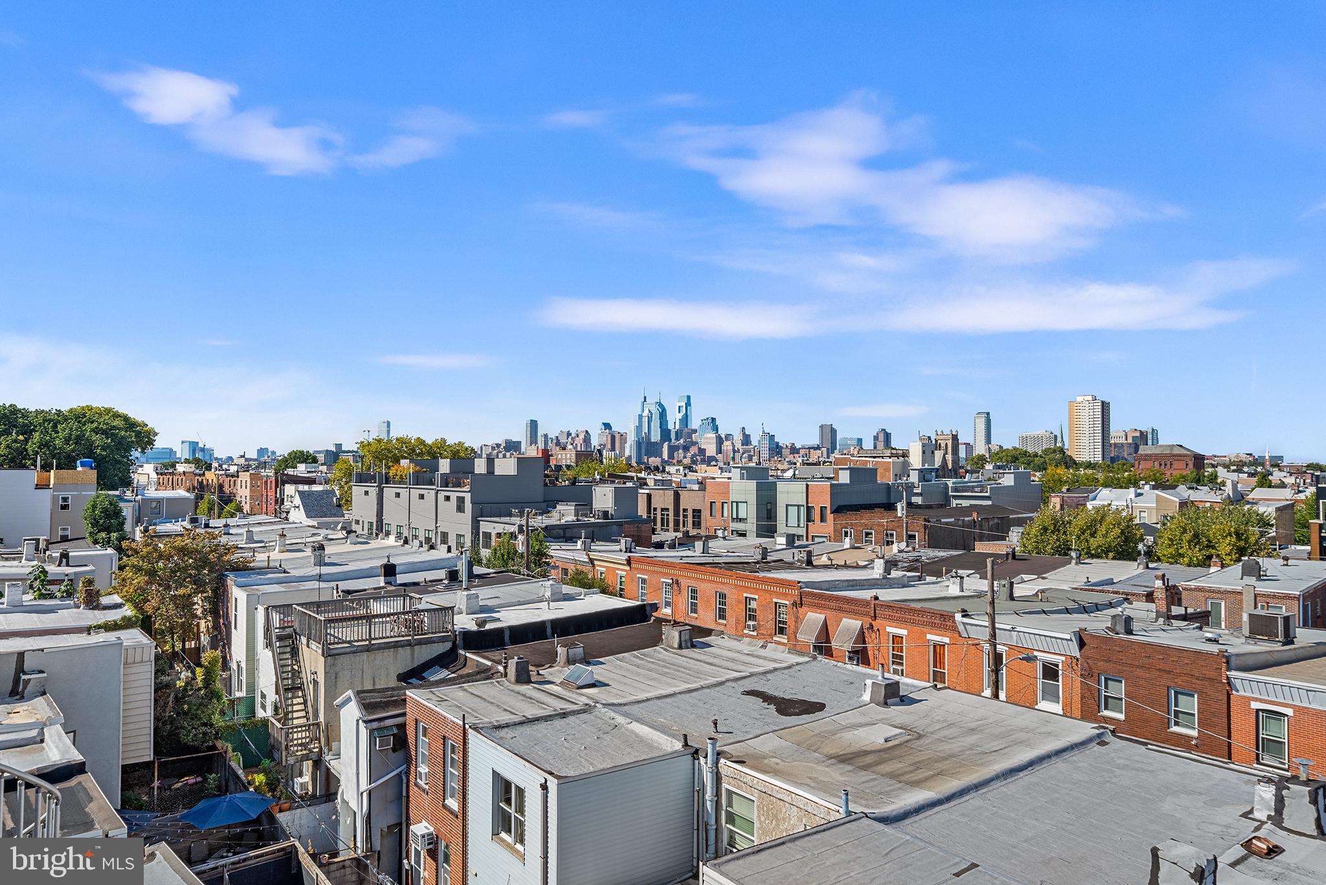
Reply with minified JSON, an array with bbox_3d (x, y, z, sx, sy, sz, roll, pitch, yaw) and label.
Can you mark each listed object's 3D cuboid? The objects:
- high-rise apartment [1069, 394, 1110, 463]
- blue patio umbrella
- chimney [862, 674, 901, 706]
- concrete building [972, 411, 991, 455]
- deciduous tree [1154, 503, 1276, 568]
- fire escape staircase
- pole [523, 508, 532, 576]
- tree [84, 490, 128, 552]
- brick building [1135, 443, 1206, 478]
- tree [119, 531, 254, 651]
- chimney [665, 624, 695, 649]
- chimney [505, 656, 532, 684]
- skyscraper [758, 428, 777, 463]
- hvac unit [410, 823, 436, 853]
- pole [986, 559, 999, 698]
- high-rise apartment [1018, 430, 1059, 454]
[{"bbox_3d":[420.546,-5.295,871.000,30.000,79.500,30.000,-1,-2,41],"label":"high-rise apartment"},{"bbox_3d":[-13.075,11.775,26.500,2.750,2.450,2.750,1,-2,-37],"label":"blue patio umbrella"},{"bbox_3d":[5.665,6.390,22.757,0.620,0.620,0.720,1,-2,-37],"label":"chimney"},{"bbox_3d":[833.423,-6.074,2306.081,26.500,151.723,44.000,-1,-2,37],"label":"concrete building"},{"bbox_3d":[38.484,9.011,61.771,7.400,9.255,7.200,-1,-2,32],"label":"deciduous tree"},{"bbox_3d":[-13.311,8.577,31.536,1.200,4.900,3.100,1,-2,-37],"label":"fire escape staircase"},{"bbox_3d":[-7.123,8.489,46.400,0.320,10.200,0.320,1,-2,-37],"label":"pole"},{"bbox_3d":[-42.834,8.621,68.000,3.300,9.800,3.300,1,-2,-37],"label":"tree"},{"bbox_3d":[195.303,11.222,339.819,20.300,20.460,23.000,-1,-2,40],"label":"brick building"},{"bbox_3d":[-25.471,8.873,46.769,6.600,8.689,6.500,1,-2,-28],"label":"tree"},{"bbox_3d":[0.474,5.845,26.808,0.520,0.660,0.840,1,-2,-36],"label":"chimney"},{"bbox_3d":[-4.122,6.474,25.165,0.500,0.660,0.580,1,-2,-37],"label":"chimney"},{"bbox_3d":[323.726,19.600,2735.000,31.000,103.000,37.000,-1,-2,37],"label":"skyscraper"},{"bbox_3d":[-5.833,9.627,21.698,0.480,0.400,0.690,1,-2,-36],"label":"hvac unit"},{"bbox_3d":[8.343,7.698,22.073,0.300,9.651,0.300,1,-2,-36],"label":"pole"},{"bbox_3d":[887.819,18.641,2090.301,80.000,92.187,28.000,-1,-2,37],"label":"high-rise apartment"}]

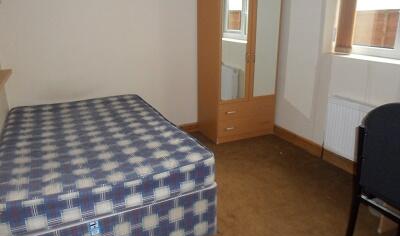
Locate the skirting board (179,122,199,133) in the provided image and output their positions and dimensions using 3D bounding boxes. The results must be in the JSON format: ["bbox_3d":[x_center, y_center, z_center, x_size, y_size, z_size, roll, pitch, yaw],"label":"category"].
[{"bbox_3d":[-0.161,0.146,3.982,0.340,0.120,0.022,-9,21,-26],"label":"skirting board"}]

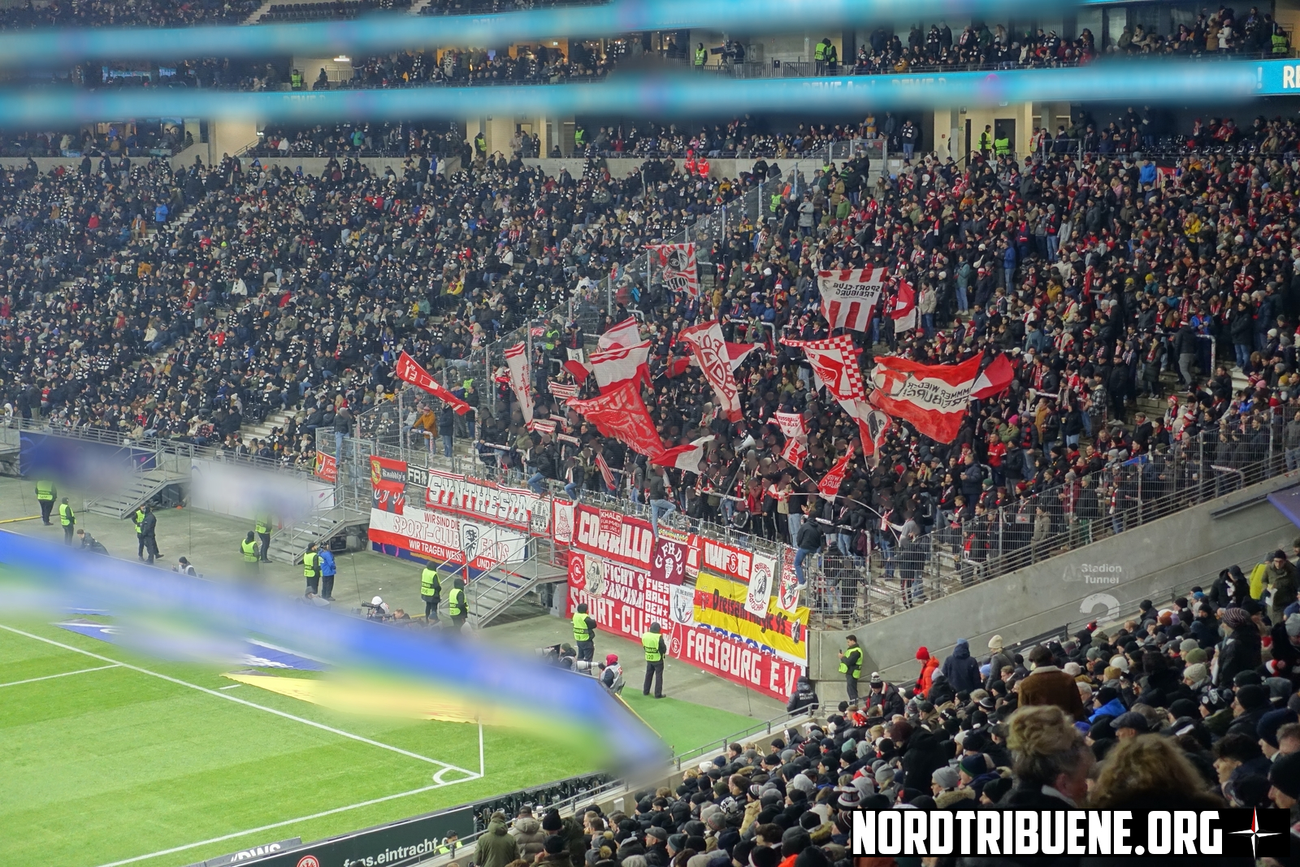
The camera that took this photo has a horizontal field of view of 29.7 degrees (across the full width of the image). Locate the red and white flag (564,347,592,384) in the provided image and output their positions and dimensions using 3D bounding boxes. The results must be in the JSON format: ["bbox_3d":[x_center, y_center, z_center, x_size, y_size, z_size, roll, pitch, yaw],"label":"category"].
[{"bbox_3d":[-2.277,-2.116,77.000,0.900,1.100,0.350,0,8,0],"label":"red and white flag"}]

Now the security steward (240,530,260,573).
[{"bbox_3d":[-11.799,3.766,72.823,0.560,1.780,0.380,2,8,18],"label":"security steward"}]

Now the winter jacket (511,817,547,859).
[{"bbox_3d":[-1.944,6.538,39.500,0.580,0.750,0.400,-3,8,-23],"label":"winter jacket"}]

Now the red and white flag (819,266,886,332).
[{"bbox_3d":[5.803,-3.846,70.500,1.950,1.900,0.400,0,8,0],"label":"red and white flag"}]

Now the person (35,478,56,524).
[{"bbox_3d":[-20.200,2.149,82.076,0.620,1.800,0.420,2,8,18],"label":"person"}]

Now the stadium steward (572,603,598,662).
[{"bbox_3d":[-1.596,5.051,60.662,0.560,1.760,0.380,7,10,38],"label":"stadium steward"}]

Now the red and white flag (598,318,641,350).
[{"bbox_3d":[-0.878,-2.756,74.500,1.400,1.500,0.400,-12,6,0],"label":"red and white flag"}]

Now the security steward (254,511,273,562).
[{"bbox_3d":[-11.672,2.982,74.435,0.360,1.800,0.520,-6,10,-36],"label":"security steward"}]

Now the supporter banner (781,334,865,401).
[{"bbox_3d":[4.416,-1.695,62.622,2.150,1.700,0.600,1,8,4],"label":"supporter banner"}]

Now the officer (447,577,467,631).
[{"bbox_3d":[-4.878,4.589,62.522,0.360,1.800,0.550,-7,11,-43],"label":"officer"}]

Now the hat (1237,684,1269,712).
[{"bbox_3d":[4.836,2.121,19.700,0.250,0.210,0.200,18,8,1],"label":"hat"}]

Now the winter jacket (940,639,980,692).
[{"bbox_3d":[4.813,3.654,38.023,0.600,0.900,0.380,-1,8,-7],"label":"winter jacket"}]

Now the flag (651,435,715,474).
[{"bbox_3d":[0.847,0.534,63.000,1.650,1.000,0.600,4,8,23],"label":"flag"}]

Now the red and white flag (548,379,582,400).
[{"bbox_3d":[-2.494,-1.313,72.200,0.980,0.600,0.200,5,9,30],"label":"red and white flag"}]

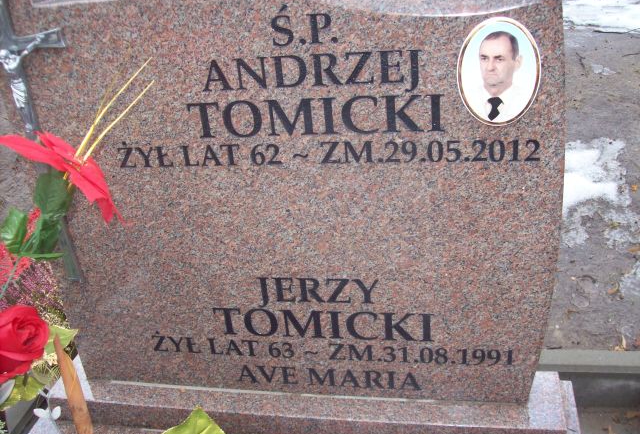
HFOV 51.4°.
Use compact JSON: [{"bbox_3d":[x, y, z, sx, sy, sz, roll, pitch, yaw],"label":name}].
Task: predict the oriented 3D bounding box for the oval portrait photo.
[{"bbox_3d":[0.237,-0.191,0.882,0.108,0.147,0.009,-4,26,13],"label":"oval portrait photo"}]

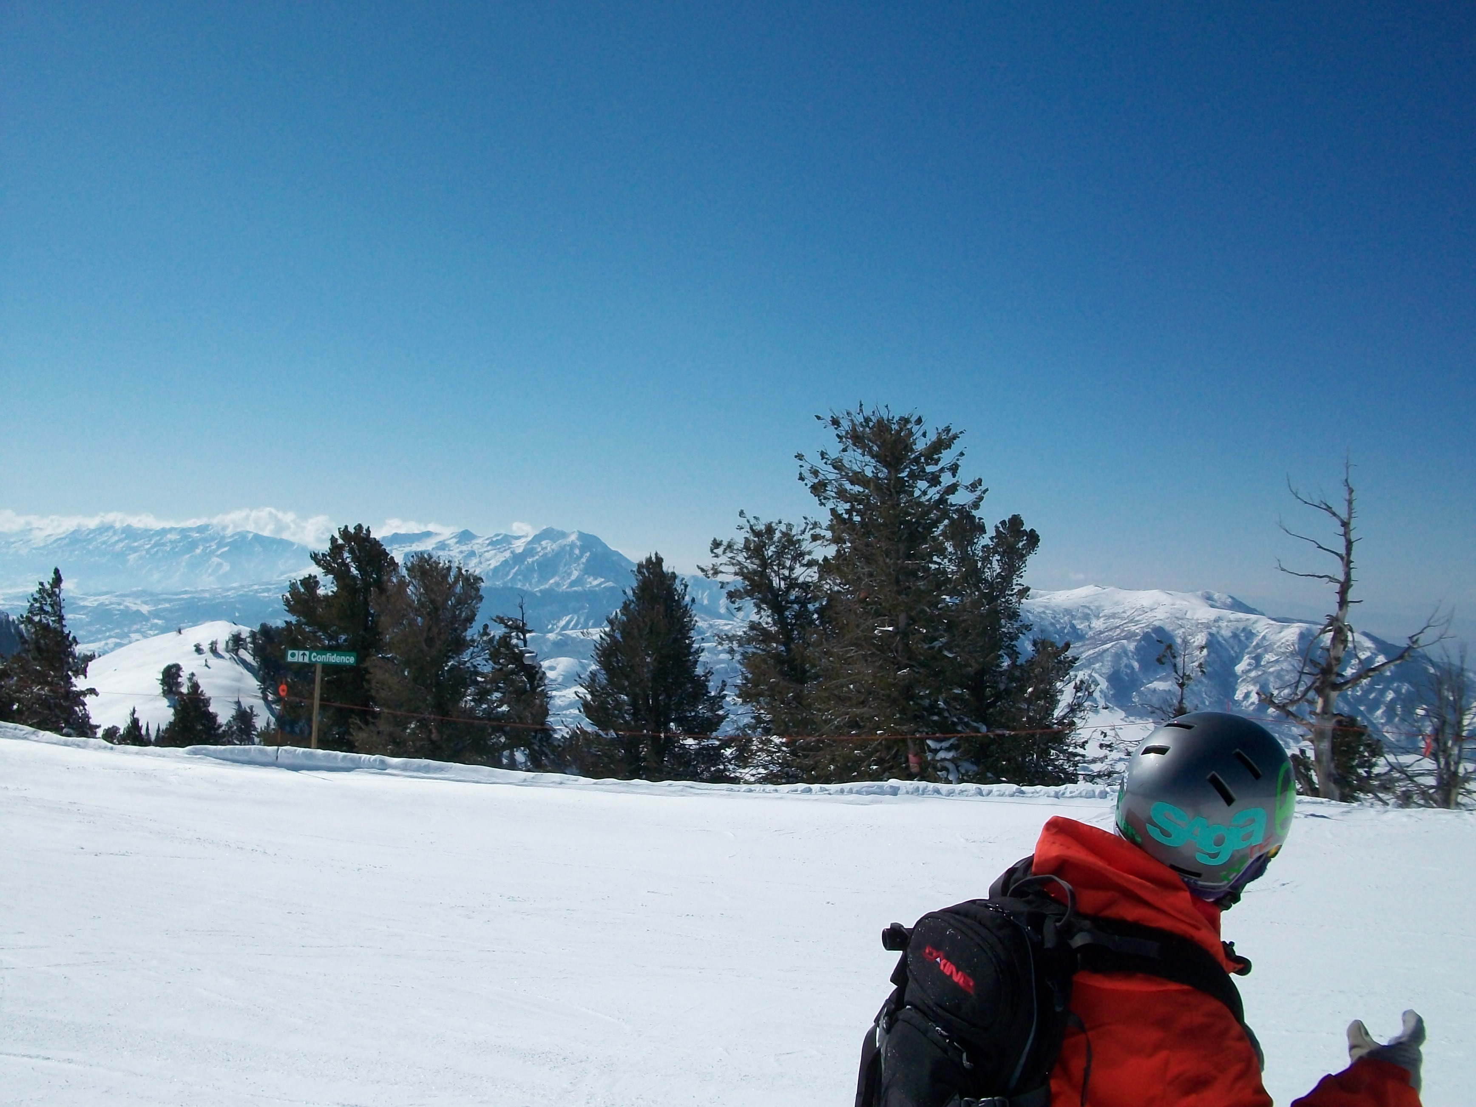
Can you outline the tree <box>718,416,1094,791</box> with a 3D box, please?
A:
[{"bbox_3d":[3.130,0.910,28.000,7.010,7.460,5.260,3,0,0],"label":"tree"}]

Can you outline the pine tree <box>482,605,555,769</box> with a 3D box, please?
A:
[{"bbox_3d":[-4.160,2.650,27.500,1.380,3.350,1.380,3,0,0],"label":"pine tree"}]

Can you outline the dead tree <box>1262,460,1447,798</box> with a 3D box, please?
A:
[{"bbox_3d":[10.580,1.350,25.000,3.070,5.830,2.150,3,0,0],"label":"dead tree"}]

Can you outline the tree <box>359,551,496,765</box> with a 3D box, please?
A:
[{"bbox_3d":[-5.920,2.130,27.500,2.560,4.330,2.430,3,0,0],"label":"tree"}]

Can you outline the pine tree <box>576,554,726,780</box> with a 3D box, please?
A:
[{"bbox_3d":[-1.650,2.260,27.500,2.730,4.510,2.590,3,0,0],"label":"pine tree"}]

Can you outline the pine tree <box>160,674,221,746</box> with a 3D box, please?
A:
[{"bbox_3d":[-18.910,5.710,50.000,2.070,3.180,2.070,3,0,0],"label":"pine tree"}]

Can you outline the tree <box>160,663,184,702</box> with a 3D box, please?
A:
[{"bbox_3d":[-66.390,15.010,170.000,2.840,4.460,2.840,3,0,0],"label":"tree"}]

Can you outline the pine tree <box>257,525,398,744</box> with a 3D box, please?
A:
[{"bbox_3d":[-8.820,2.050,31.000,2.980,5.300,2.540,3,0,0],"label":"pine tree"}]

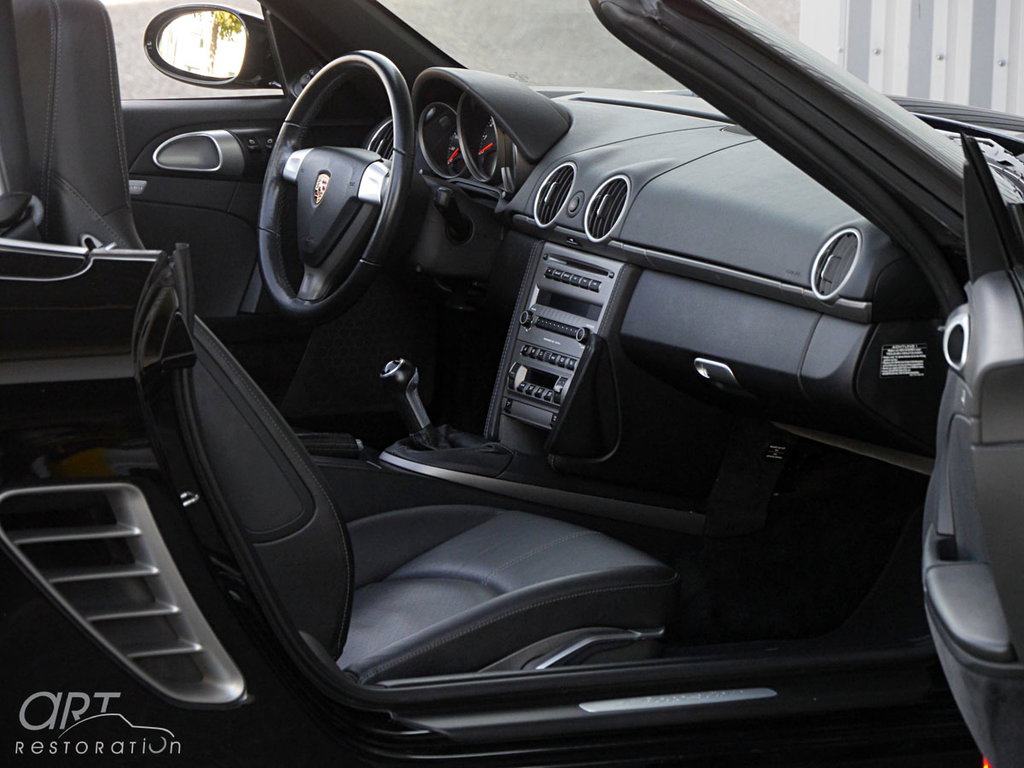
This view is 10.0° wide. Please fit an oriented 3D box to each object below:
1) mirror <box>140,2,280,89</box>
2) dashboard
[{"bbox_3d":[-0.405,-0.469,8.176,0.130,0.118,0.205,-6,12,-42],"label":"mirror"},{"bbox_3d":[0.184,-0.146,7.558,0.440,0.460,1.380,-3,10,-29],"label":"dashboard"}]

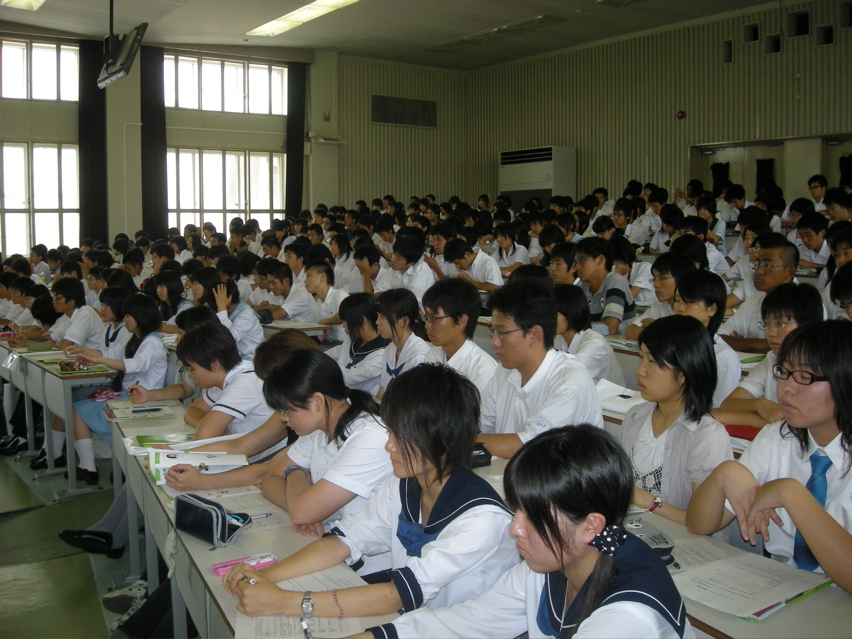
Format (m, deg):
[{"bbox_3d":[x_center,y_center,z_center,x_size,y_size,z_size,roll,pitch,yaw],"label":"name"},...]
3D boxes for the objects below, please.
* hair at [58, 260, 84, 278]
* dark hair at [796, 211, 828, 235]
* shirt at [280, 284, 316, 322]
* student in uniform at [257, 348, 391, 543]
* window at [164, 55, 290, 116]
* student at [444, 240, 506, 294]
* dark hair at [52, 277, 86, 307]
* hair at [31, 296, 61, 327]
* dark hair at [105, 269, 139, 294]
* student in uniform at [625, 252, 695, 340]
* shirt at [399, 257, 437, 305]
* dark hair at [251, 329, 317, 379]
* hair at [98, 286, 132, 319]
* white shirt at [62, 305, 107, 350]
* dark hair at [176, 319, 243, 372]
[{"bbox_3d":[-3.136,-0.437,7.600,0.210,0.180,0.180,-4,7,-35],"label":"hair"},{"bbox_3d":[2.381,-0.597,5.300,0.200,0.165,0.170,-3,5,-31],"label":"dark hair"},{"bbox_3d":[-0.947,-0.008,6.550,0.370,0.540,0.440,-4,5,-35],"label":"shirt"},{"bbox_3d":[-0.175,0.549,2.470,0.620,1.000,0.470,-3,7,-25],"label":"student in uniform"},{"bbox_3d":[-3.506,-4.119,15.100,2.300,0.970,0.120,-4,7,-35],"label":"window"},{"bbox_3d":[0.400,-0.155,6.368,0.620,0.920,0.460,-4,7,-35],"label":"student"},{"bbox_3d":[-2.421,-0.190,5.850,0.220,0.200,0.190,-4,7,-35],"label":"dark hair"},{"bbox_3d":[-2.911,-0.057,6.600,0.230,0.230,0.190,-3,5,-34],"label":"hair"},{"bbox_3d":[-2.244,-0.273,6.350,0.230,0.220,0.200,-4,7,-35],"label":"dark hair"},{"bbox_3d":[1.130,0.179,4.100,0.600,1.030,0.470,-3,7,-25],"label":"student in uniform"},{"bbox_3d":[-0.079,-0.199,5.900,0.330,0.500,0.450,-4,7,-35],"label":"shirt"},{"bbox_3d":[-0.434,0.119,2.700,0.230,0.210,0.190,-3,7,-25],"label":"dark hair"},{"bbox_3d":[-2.066,-0.107,5.750,0.220,0.235,0.190,-4,6,-38],"label":"hair"},{"bbox_3d":[-2.458,0.151,6.200,0.360,0.550,0.450,-3,5,-34],"label":"white shirt"},{"bbox_3d":[-0.770,0.096,3.050,0.230,0.200,0.190,-3,7,-25],"label":"dark hair"}]

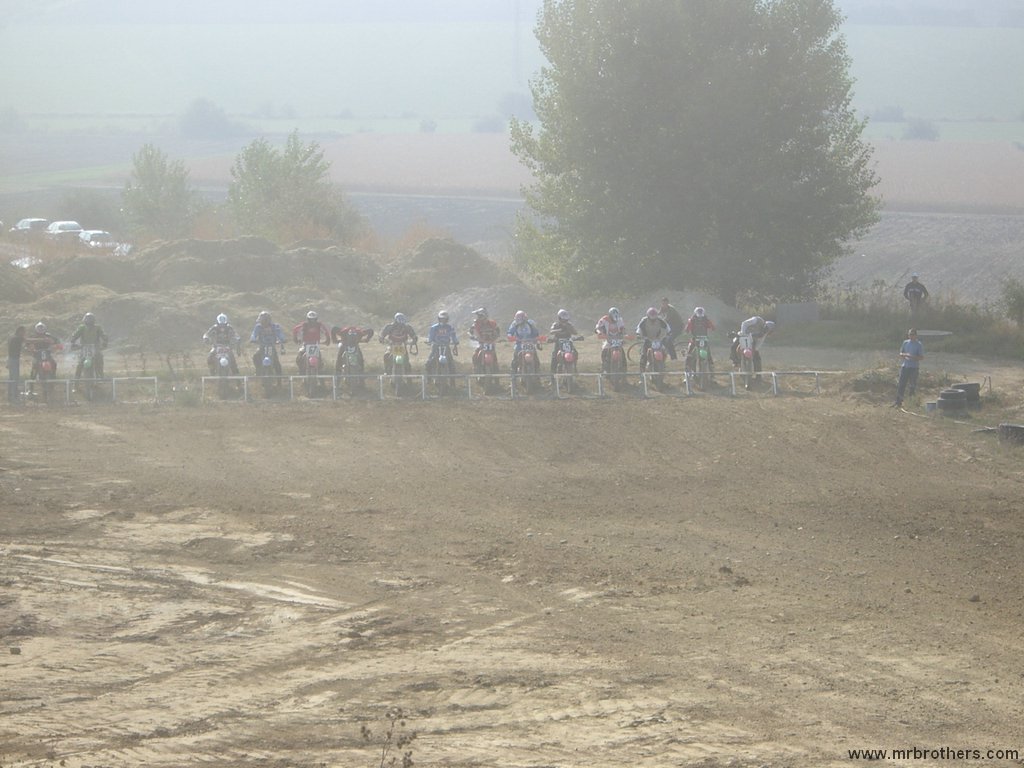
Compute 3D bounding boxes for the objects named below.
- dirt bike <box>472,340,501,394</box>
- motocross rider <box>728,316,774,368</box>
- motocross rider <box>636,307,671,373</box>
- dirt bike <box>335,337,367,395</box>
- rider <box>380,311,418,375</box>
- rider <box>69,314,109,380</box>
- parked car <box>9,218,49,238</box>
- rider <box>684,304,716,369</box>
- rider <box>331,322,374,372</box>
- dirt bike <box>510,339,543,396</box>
[{"bbox_3d":[-0.632,-0.473,77.382,0.800,1.230,2.100,0,6,-4],"label":"dirt bike"},{"bbox_3d":[5.547,-0.782,78.101,0.950,1.505,0.850,-2,6,-22],"label":"motocross rider"},{"bbox_3d":[3.347,-1.001,79.850,0.830,1.650,0.850,-1,6,-5],"label":"motocross rider"},{"bbox_3d":[-3.668,-0.354,76.585,0.800,1.180,2.100,0,5,-4],"label":"dirt bike"},{"bbox_3d":[-2.611,-0.805,77.583,0.880,1.621,0.800,0,6,-4],"label":"rider"},{"bbox_3d":[-9.686,-0.726,77.129,0.850,1.758,0.800,0,6,-4],"label":"rider"},{"bbox_3d":[-27.385,-8.683,192.000,1.700,1.430,4.200,-2,5,-24],"label":"parked car"},{"bbox_3d":[4.295,-0.899,77.245,0.760,1.690,0.850,0,5,-4],"label":"rider"},{"bbox_3d":[-3.737,-0.687,79.074,0.980,1.350,0.950,-1,6,-5],"label":"rider"},{"bbox_3d":[0.339,-0.425,79.220,0.800,1.220,2.100,-1,6,-5],"label":"dirt bike"}]

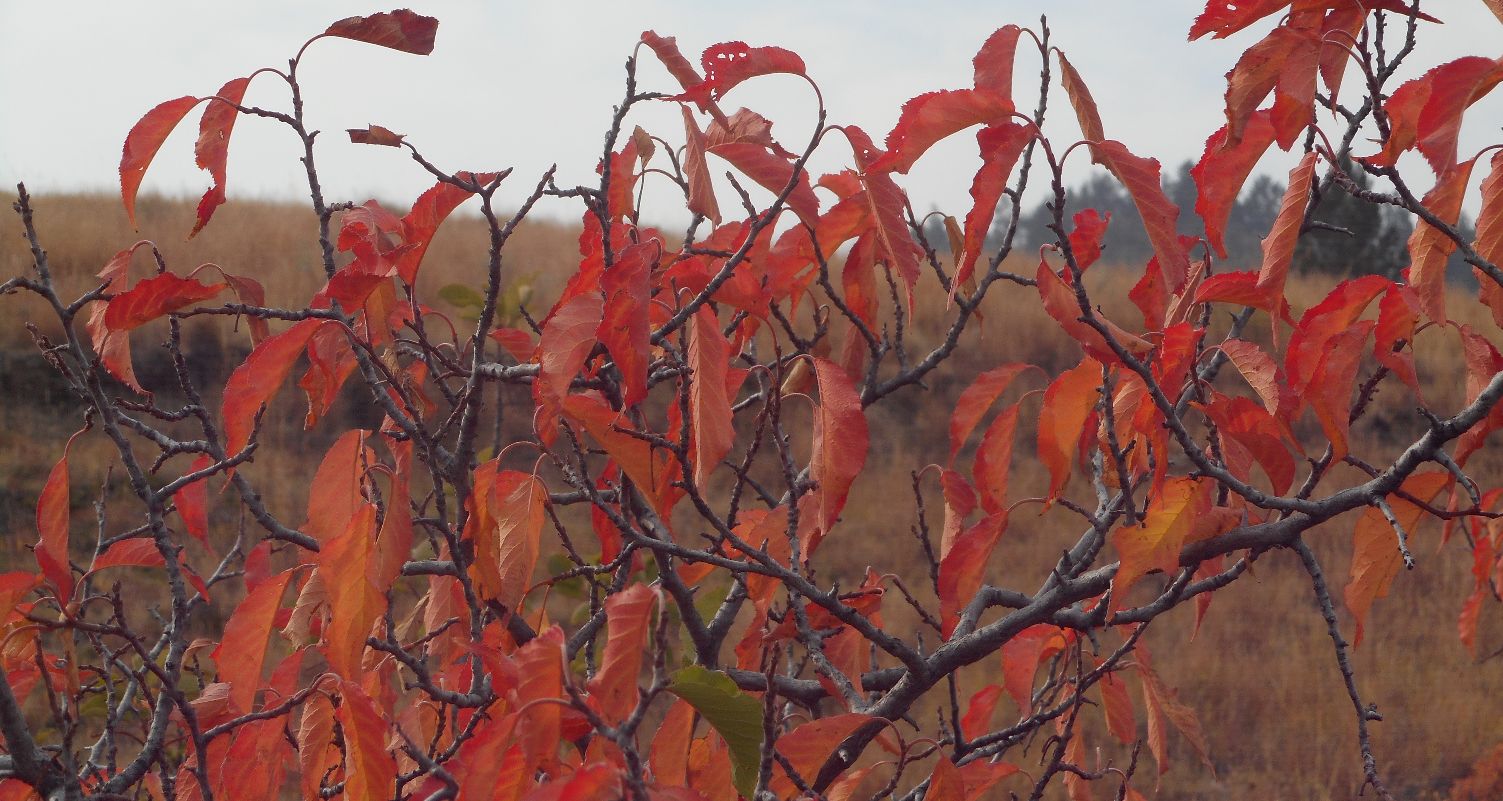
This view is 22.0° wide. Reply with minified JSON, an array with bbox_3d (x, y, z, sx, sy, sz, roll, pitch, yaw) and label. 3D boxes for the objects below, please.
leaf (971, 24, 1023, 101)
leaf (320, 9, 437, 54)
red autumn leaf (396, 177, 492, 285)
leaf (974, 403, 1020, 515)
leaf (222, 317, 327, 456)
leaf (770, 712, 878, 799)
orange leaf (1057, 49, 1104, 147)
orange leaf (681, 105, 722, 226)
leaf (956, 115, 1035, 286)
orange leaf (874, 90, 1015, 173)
[{"bbox_3d":[0.118,-0.152,1.900,0.024,0.068,0.022,10,0,0],"label":"leaf"},{"bbox_3d":[-0.157,-0.155,1.630,0.049,0.018,0.022,7,5,-6],"label":"leaf"},{"bbox_3d":[-0.129,-0.072,1.630,0.026,0.058,0.025,40,0,0],"label":"red autumn leaf"},{"bbox_3d":[0.122,0.029,1.930,0.020,0.058,0.020,8,0,0],"label":"leaf"},{"bbox_3d":[-0.242,-0.003,1.880,0.025,0.099,0.024,31,0,0],"label":"leaf"},{"bbox_3d":[0.030,0.151,1.650,0.053,0.025,0.024,-35,-5,-2],"label":"leaf"},{"bbox_3d":[0.136,-0.125,1.600,0.010,0.045,0.020,-24,2,6],"label":"orange leaf"},{"bbox_3d":[-0.021,-0.099,1.630,0.013,0.050,0.018,-12,0,0],"label":"orange leaf"},{"bbox_3d":[0.101,-0.082,1.620,0.023,0.072,0.025,21,0,0],"label":"leaf"},{"bbox_3d":[0.080,-0.111,1.600,0.062,0.027,0.026,-21,0,0],"label":"orange leaf"}]

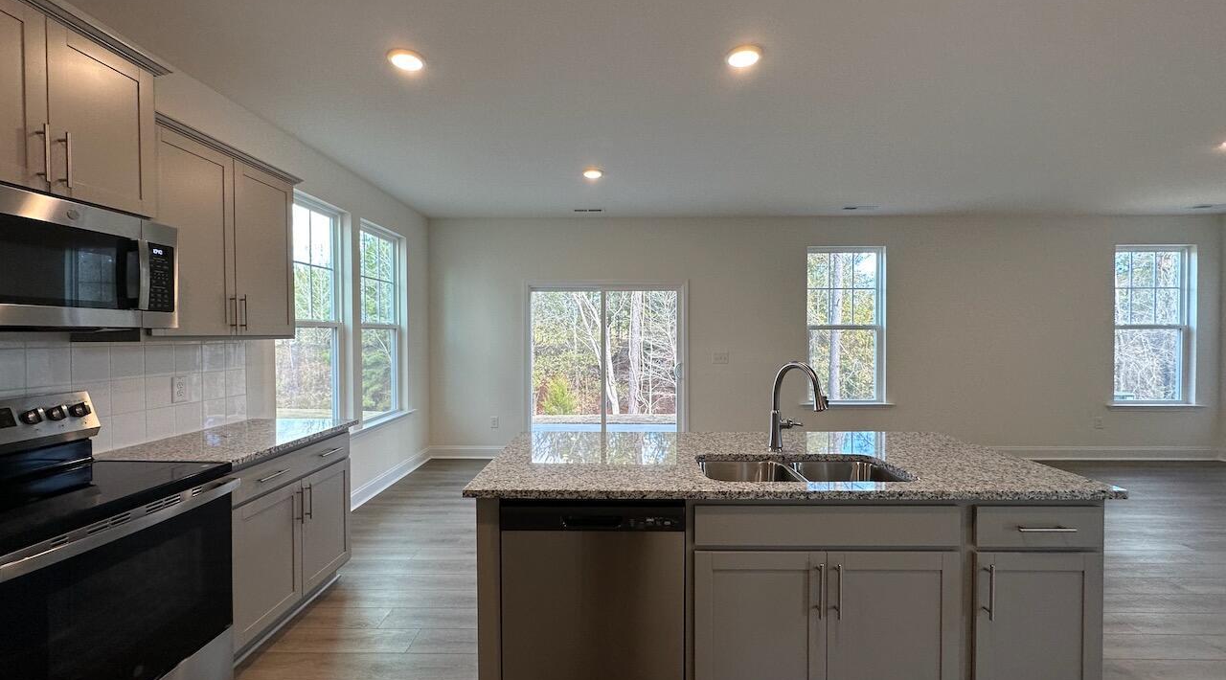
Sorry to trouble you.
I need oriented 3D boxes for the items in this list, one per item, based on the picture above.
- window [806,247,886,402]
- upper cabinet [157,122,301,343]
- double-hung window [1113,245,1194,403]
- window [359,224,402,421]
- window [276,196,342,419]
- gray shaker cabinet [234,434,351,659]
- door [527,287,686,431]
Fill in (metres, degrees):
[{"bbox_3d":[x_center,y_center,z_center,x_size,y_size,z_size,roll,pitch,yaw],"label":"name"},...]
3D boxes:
[{"bbox_3d":[2.613,-0.167,5.593,0.875,1.755,0.110,0,1,1],"label":"window"},{"bbox_3d":[-1.988,-0.460,2.407,0.325,0.920,0.890,0,1,1],"label":"upper cabinet"},{"bbox_3d":[5.982,-0.168,5.521,0.895,1.760,0.110,0,1,1],"label":"double-hung window"},{"bbox_3d":[-2.162,-0.138,4.616,0.110,1.765,0.880,0,1,1],"label":"window"},{"bbox_3d":[-2.184,-0.123,3.584,0.110,1.765,0.895,0,1,1],"label":"window"},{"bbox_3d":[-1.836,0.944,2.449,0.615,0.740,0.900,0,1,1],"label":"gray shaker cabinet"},{"bbox_3d":[-0.072,0.357,5.643,1.770,1.990,0.120,0,1,1],"label":"door"}]

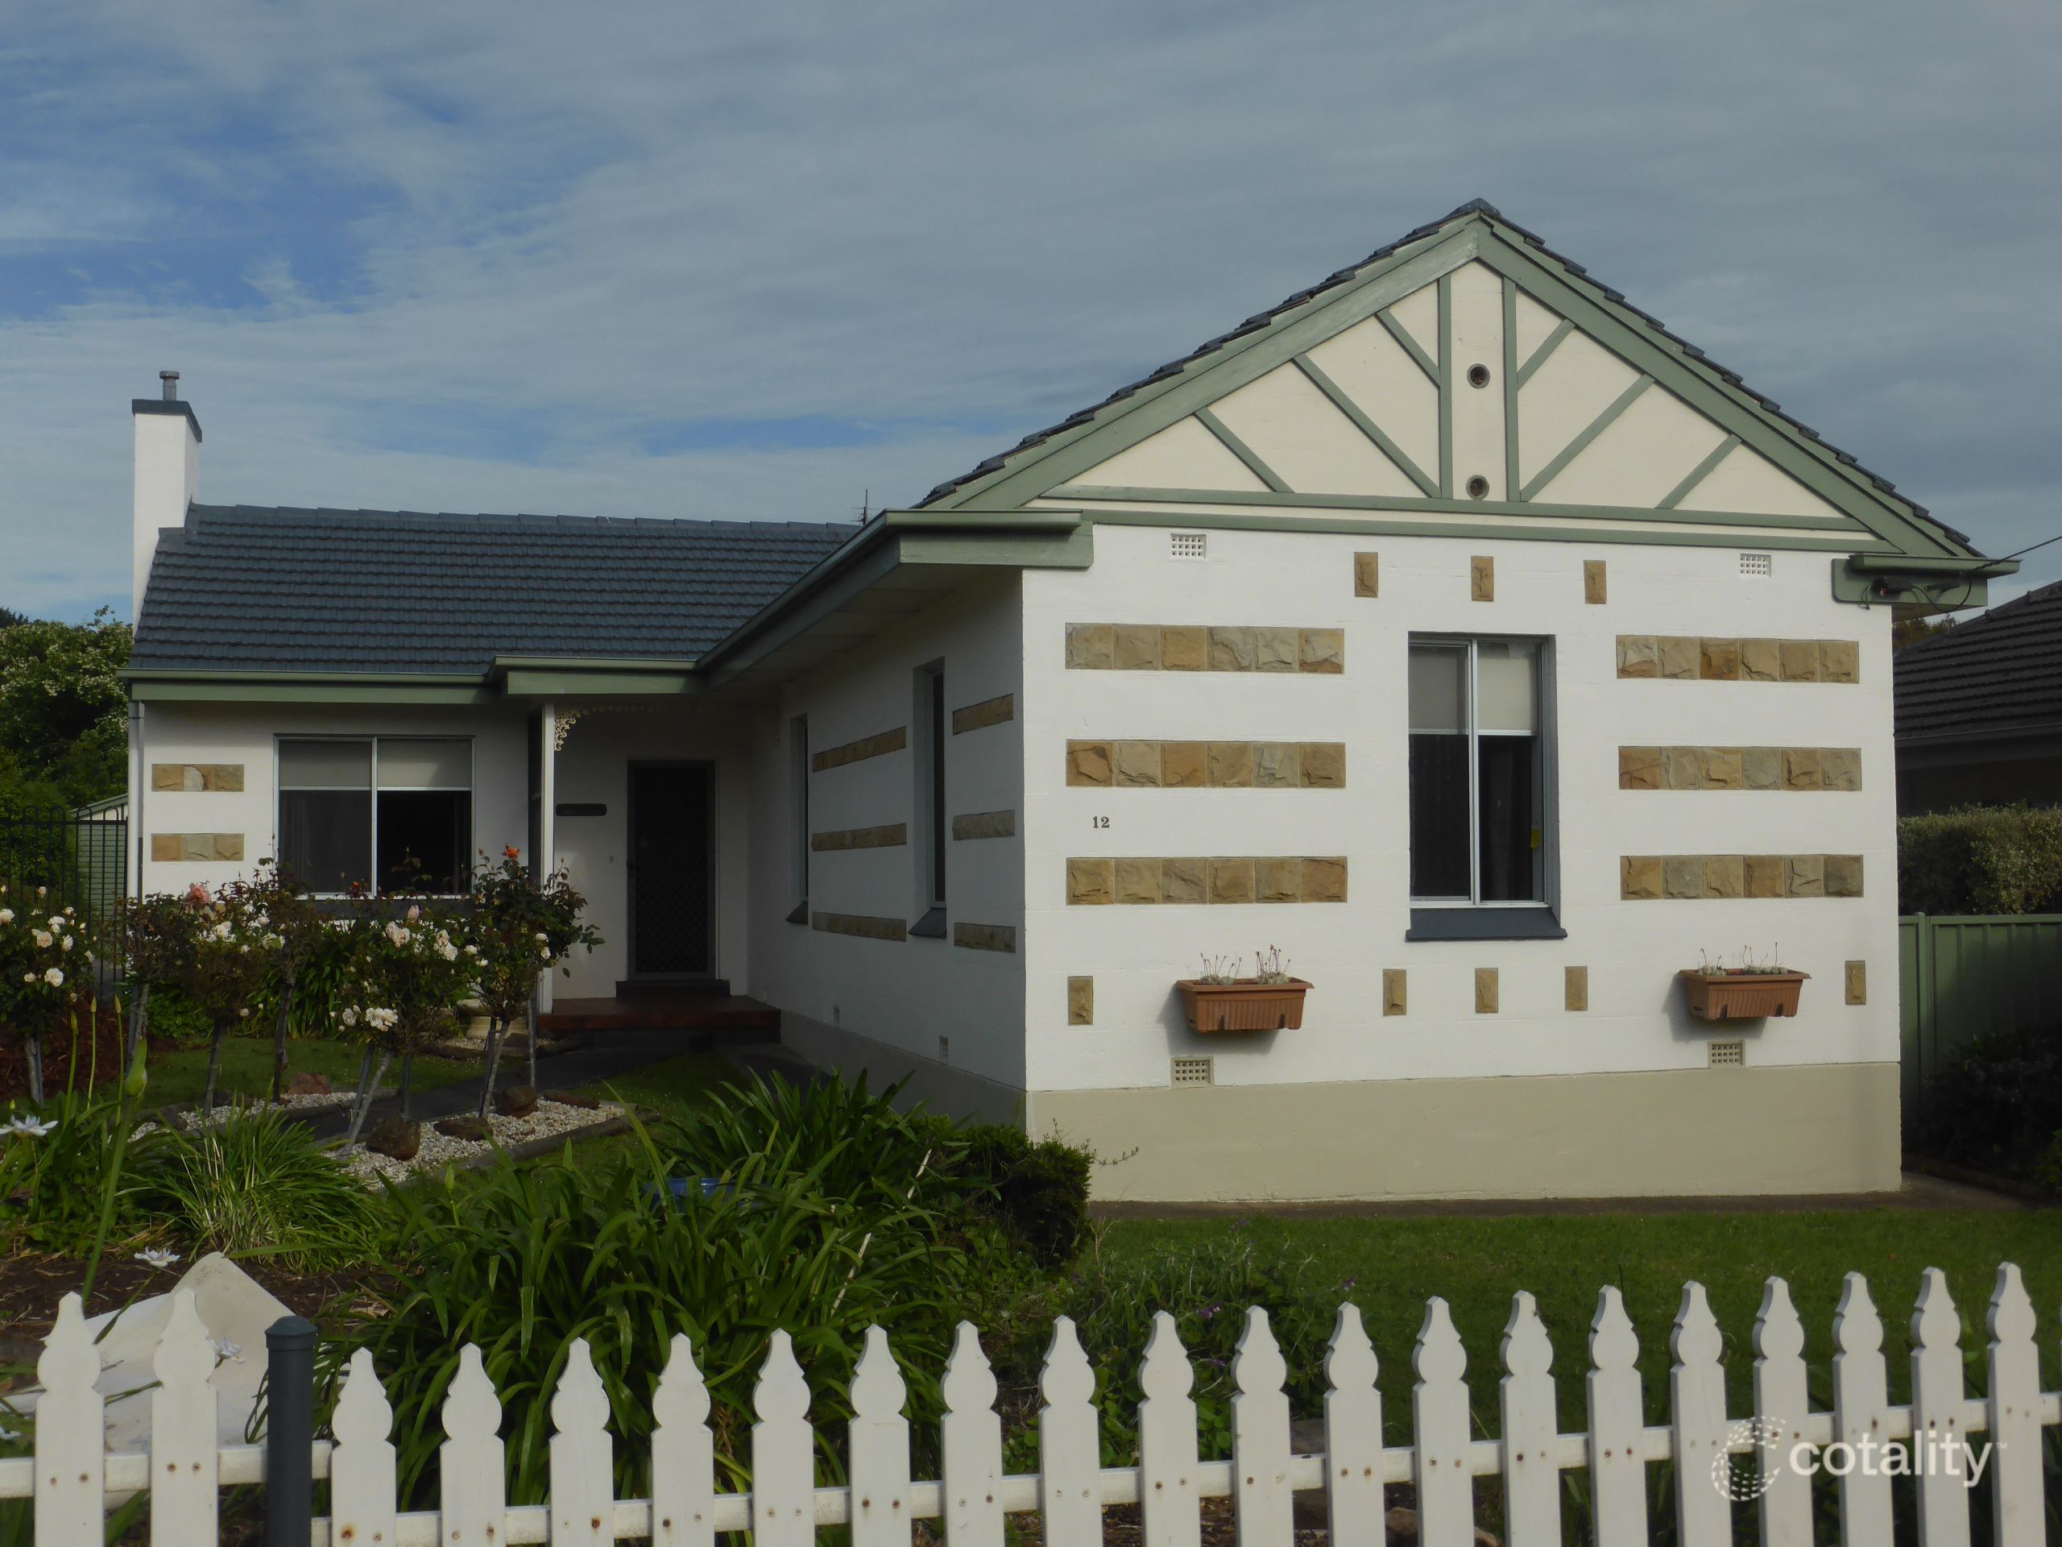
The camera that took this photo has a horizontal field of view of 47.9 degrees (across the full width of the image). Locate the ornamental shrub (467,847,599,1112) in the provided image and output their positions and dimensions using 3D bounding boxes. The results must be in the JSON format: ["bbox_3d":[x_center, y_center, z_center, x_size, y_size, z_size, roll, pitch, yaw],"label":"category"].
[{"bbox_3d":[-3.223,1.341,15.068,0.800,1.750,0.800,0,-3,-15],"label":"ornamental shrub"}]

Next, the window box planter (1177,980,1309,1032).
[{"bbox_3d":[1.188,1.284,12.891,0.730,0.277,0.220,0,-3,-15],"label":"window box planter"}]

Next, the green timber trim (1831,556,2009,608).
[{"bbox_3d":[5.375,-1.160,14.190,1.204,0.300,0.140,0,-3,-15],"label":"green timber trim"}]

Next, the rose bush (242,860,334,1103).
[{"bbox_3d":[-4.874,1.362,15.247,0.600,1.592,0.600,0,-3,-15],"label":"rose bush"}]

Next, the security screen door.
[{"bbox_3d":[-3.467,0.932,22.401,0.830,2.090,0.070,0,-3,-15],"label":"security screen door"}]

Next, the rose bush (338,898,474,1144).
[{"bbox_3d":[-3.723,1.478,13.853,0.760,1.464,0.760,0,-3,-15],"label":"rose bush"}]

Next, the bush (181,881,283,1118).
[{"bbox_3d":[-5.025,1.417,14.610,0.630,1.485,0.630,0,-3,-15],"label":"bush"}]

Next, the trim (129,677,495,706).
[{"bbox_3d":[-6.520,-0.736,21.194,3.153,0.210,0.090,0,-3,-15],"label":"trim"}]

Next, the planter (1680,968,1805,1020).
[{"bbox_3d":[4.217,1.310,13.728,0.740,0.276,0.220,0,-3,-15],"label":"planter"}]

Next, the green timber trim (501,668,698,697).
[{"bbox_3d":[-3.637,-0.768,19.693,1.647,0.213,0.090,0,-3,-15],"label":"green timber trim"}]

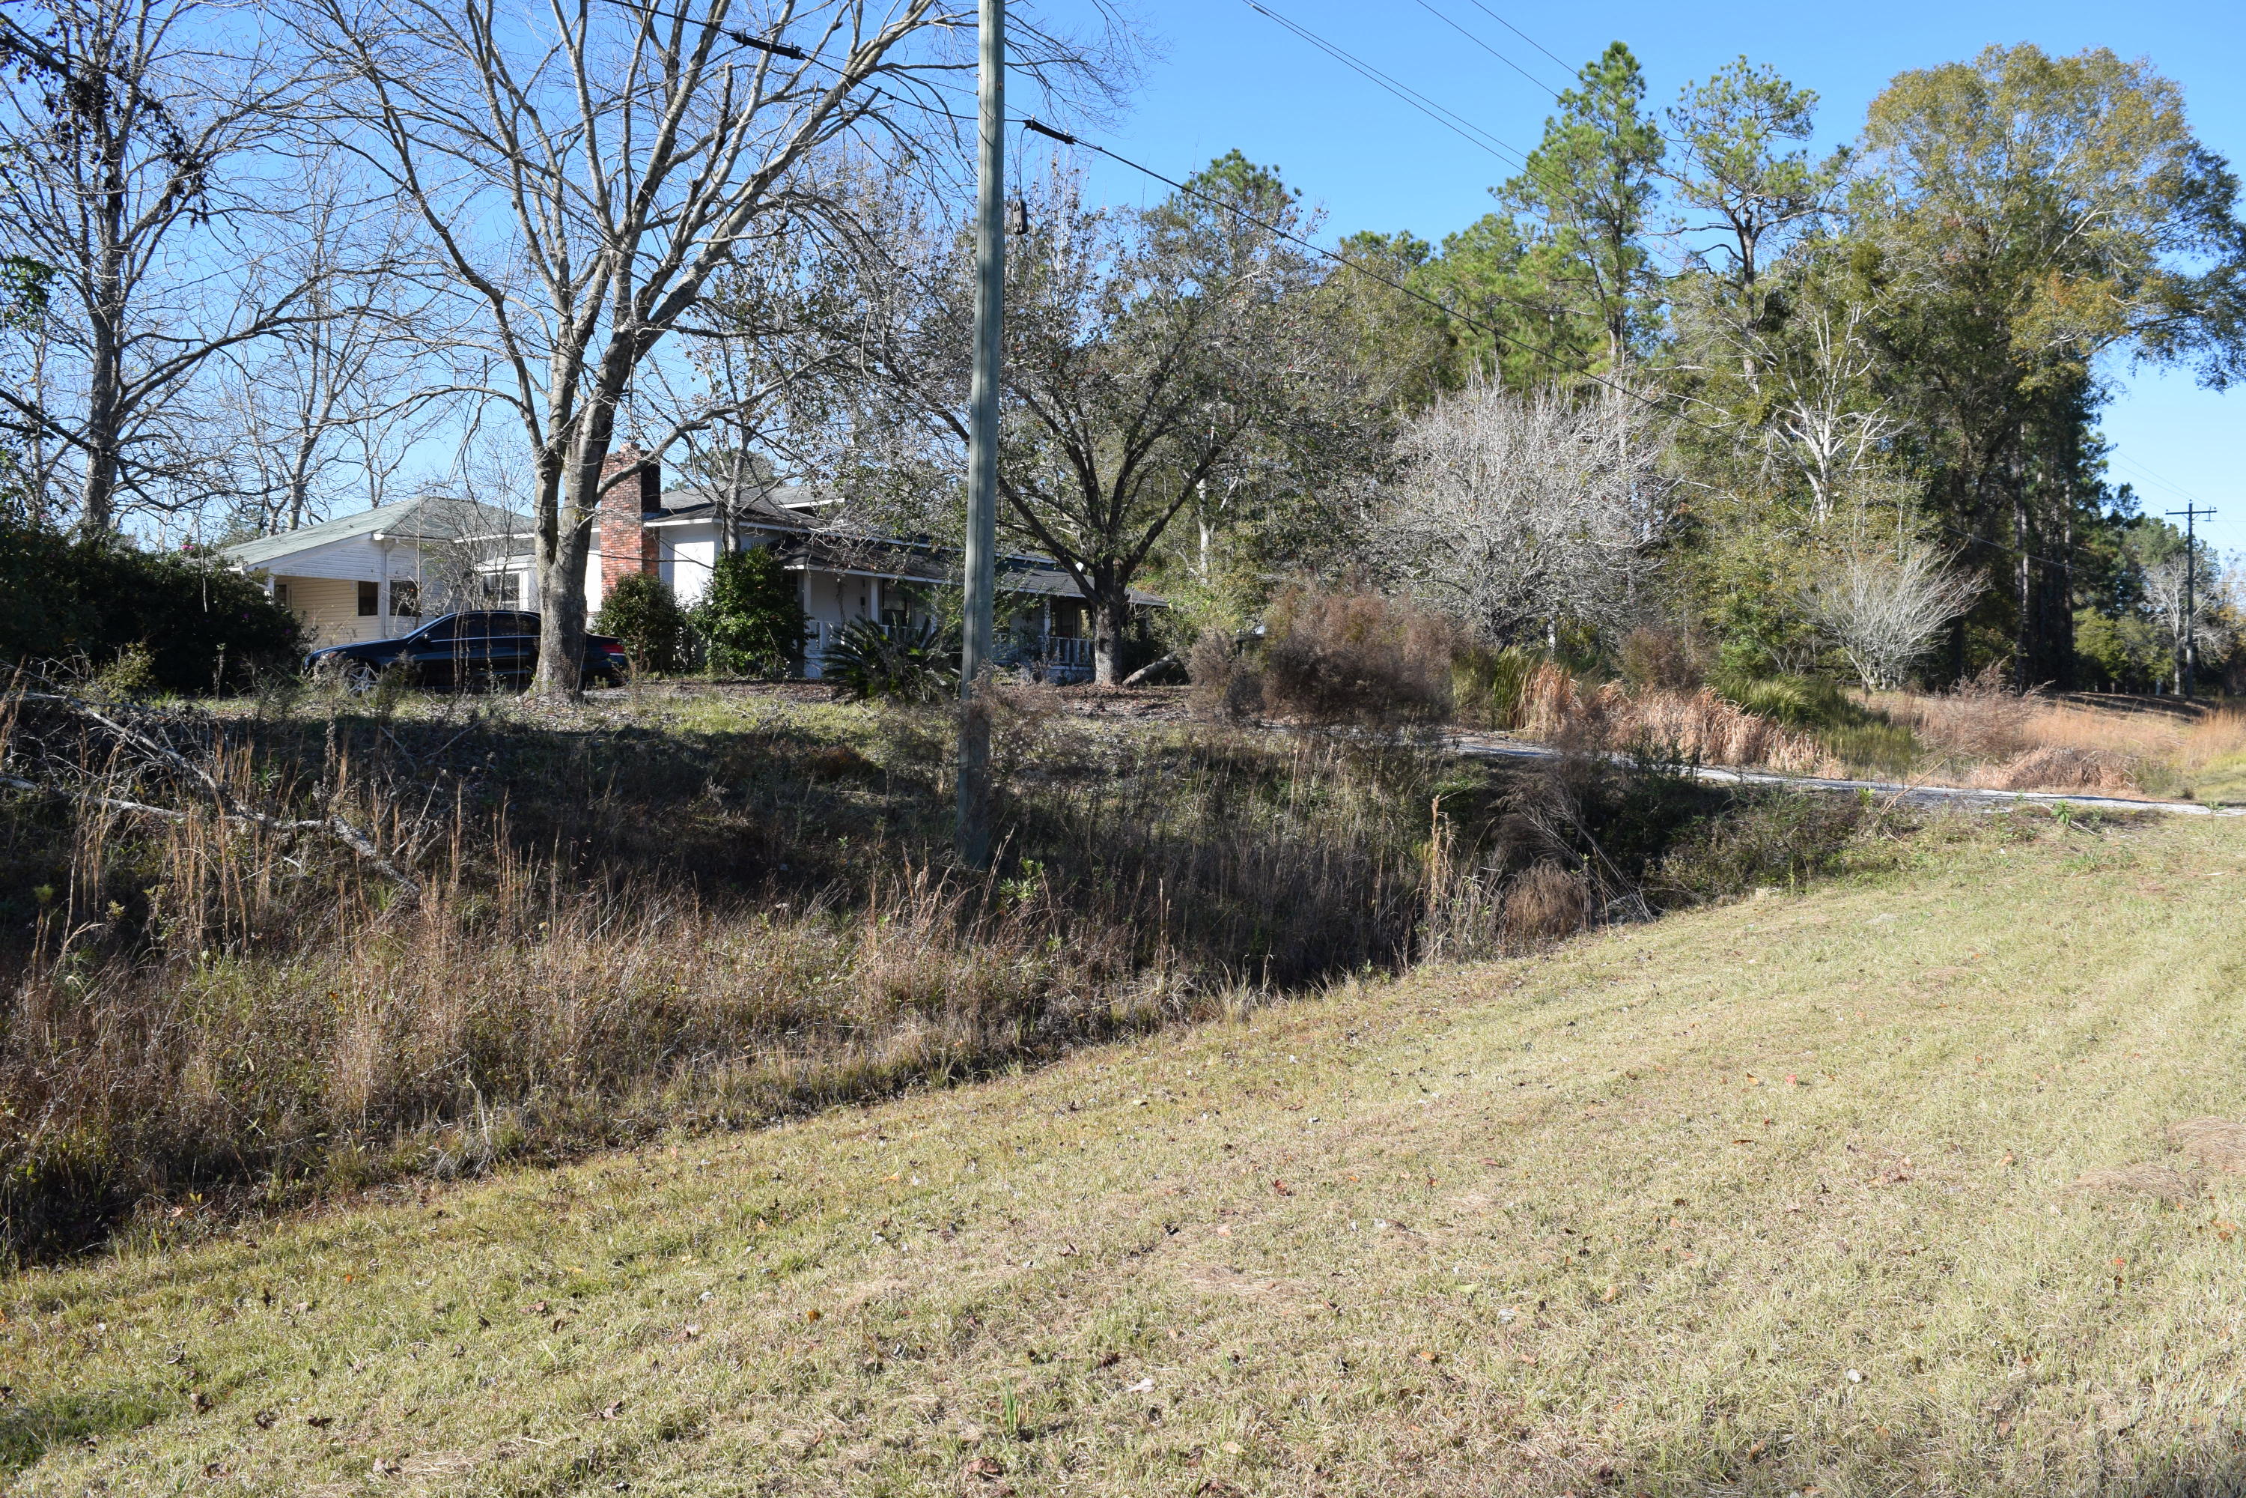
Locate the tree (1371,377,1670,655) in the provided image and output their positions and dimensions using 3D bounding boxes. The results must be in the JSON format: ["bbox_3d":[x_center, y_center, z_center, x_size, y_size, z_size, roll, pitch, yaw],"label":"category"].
[{"bbox_3d":[10.520,-5.686,44.000,7.400,8.000,6.800,1,2,13],"label":"tree"}]

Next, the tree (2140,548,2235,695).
[{"bbox_3d":[60.024,-7.178,95.000,5.300,8.200,5.000,1,2,32],"label":"tree"}]

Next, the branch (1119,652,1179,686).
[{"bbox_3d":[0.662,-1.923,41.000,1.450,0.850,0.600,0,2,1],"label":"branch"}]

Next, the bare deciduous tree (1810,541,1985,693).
[{"bbox_3d":[25.182,-4.385,55.000,5.700,4.900,5.200,1,2,25],"label":"bare deciduous tree"}]

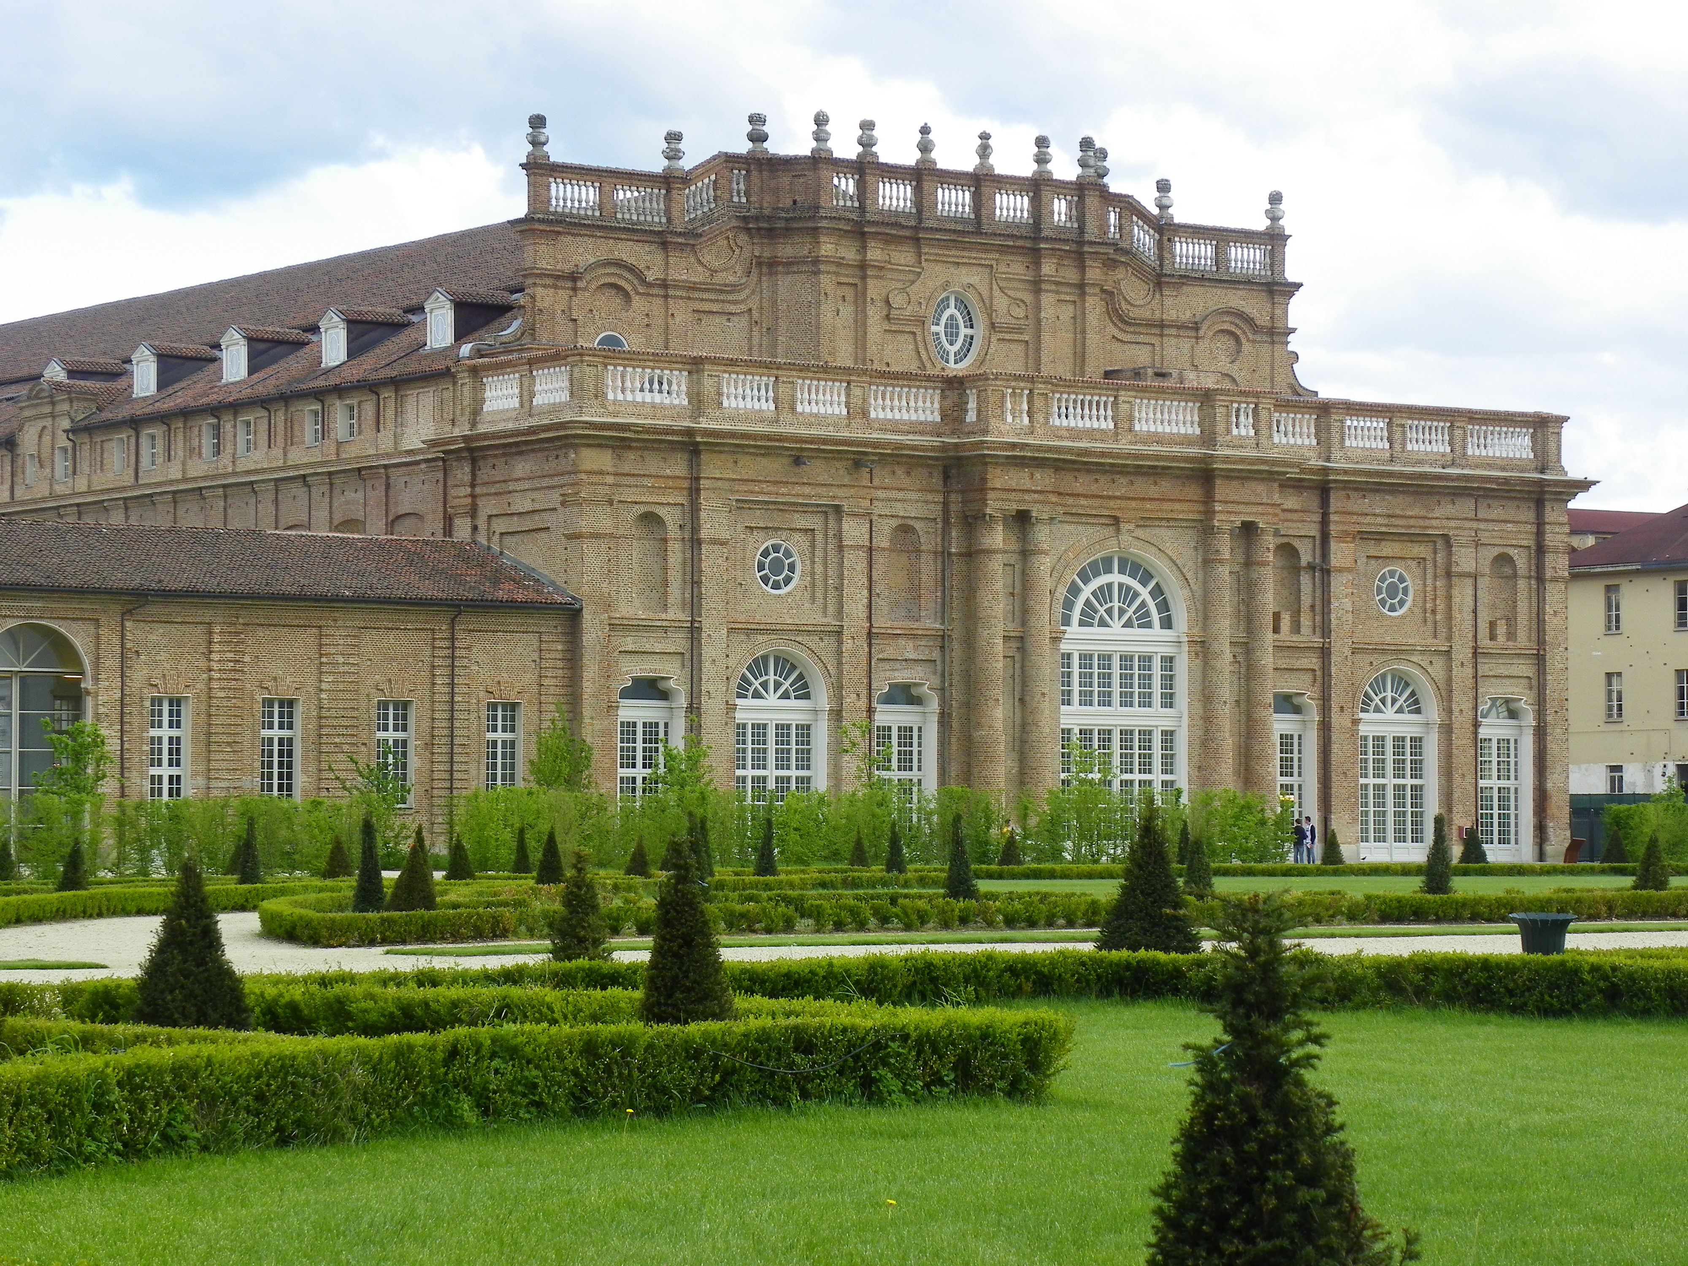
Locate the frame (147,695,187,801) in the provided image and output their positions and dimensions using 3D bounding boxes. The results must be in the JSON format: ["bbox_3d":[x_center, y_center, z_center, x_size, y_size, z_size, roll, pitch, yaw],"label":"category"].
[{"bbox_3d":[-21.021,3.664,143.760,1.360,3.430,0.300,2,-3,-35],"label":"frame"}]

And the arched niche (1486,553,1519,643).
[{"bbox_3d":[25.223,-1.335,178.209,1.482,3.449,0.500,2,-3,-34],"label":"arched niche"}]

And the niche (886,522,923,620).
[{"bbox_3d":[1.946,-2.037,159.763,1.400,3.410,0.500,2,-3,-35],"label":"niche"}]

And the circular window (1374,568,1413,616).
[{"bbox_3d":[20.402,-1.506,172.701,1.820,1.800,0.300,2,-3,-35],"label":"circular window"}]

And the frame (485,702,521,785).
[{"bbox_3d":[-11.376,4.011,153.946,1.345,3.502,0.300,2,-3,-34],"label":"frame"}]

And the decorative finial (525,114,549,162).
[{"bbox_3d":[-10.829,-17.466,163.616,0.840,1.720,0.840,0,-2,0],"label":"decorative finial"}]

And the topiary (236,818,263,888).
[{"bbox_3d":[-10.409,3.975,81.033,0.484,1.558,0.484,0,-2,0],"label":"topiary"}]

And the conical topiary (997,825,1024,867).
[{"bbox_3d":[4.461,5.848,123.973,0.700,1.355,0.700,0,-2,0],"label":"conical topiary"}]

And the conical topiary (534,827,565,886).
[{"bbox_3d":[-5.450,4.290,85.972,0.620,1.410,0.620,0,-2,-4],"label":"conical topiary"}]

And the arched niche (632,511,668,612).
[{"bbox_3d":[-5.579,-1.989,130.681,1.211,2.882,0.450,2,-3,-35],"label":"arched niche"}]

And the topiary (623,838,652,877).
[{"bbox_3d":[-4.473,4.974,99.978,0.600,1.123,0.600,0,-2,0],"label":"topiary"}]

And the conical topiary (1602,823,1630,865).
[{"bbox_3d":[22.830,6.419,136.972,0.760,1.451,0.760,0,-2,0],"label":"conical topiary"}]

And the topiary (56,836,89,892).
[{"bbox_3d":[-12.742,3.965,76.475,0.620,1.240,0.620,1,-2,-9],"label":"topiary"}]

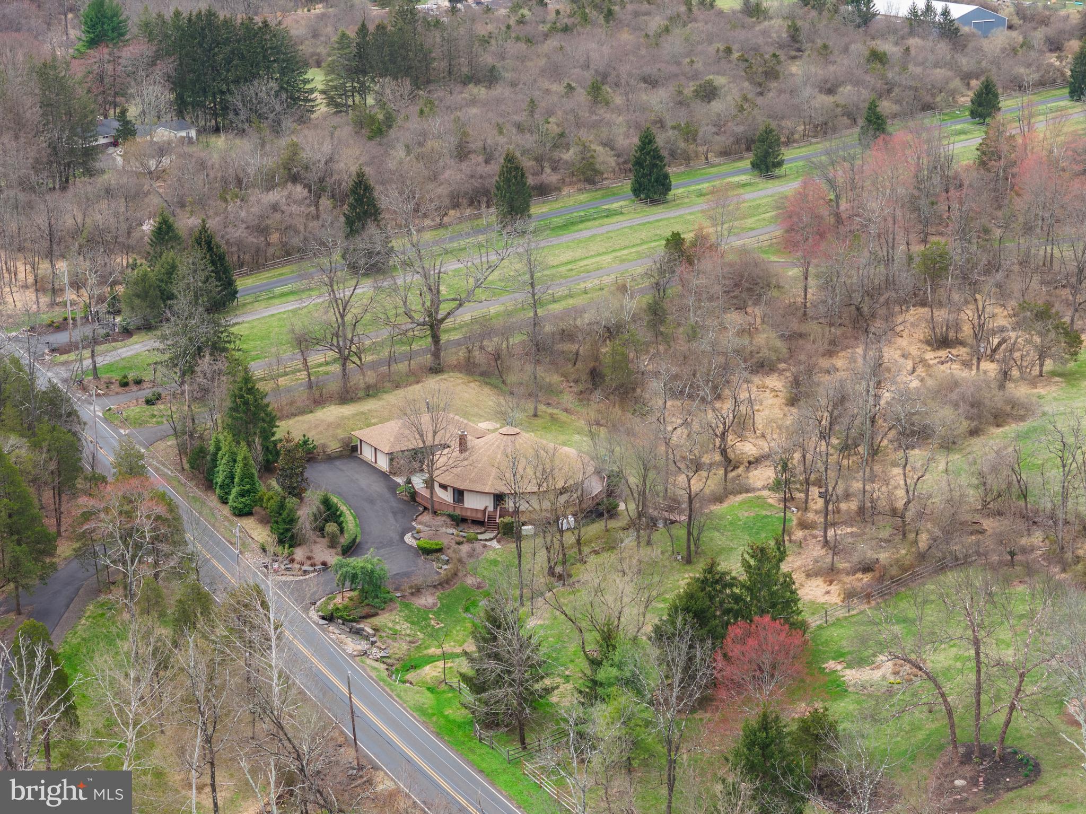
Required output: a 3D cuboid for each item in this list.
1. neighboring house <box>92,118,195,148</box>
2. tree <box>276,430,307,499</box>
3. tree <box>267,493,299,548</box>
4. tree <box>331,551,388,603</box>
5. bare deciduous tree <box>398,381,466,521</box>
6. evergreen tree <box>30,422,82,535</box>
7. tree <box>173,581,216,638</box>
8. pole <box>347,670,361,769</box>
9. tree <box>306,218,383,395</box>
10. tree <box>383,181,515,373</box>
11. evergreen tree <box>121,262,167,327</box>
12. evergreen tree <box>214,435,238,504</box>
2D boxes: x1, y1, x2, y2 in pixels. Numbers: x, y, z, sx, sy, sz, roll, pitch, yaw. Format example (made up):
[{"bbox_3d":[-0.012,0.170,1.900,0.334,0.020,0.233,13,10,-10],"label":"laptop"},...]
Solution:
[{"bbox_3d":[-82.052,-56.651,449.683,21.500,5.300,12.000,-9,19,-29],"label":"neighboring house"},{"bbox_3d":[-27.269,6.125,237.716,3.490,7.250,3.490,-2,17,-7],"label":"tree"},{"bbox_3d":[-26.280,11.354,223.235,3.190,5.580,3.190,-2,17,-7],"label":"tree"},{"bbox_3d":[-17.530,16.040,209.860,5.400,4.400,5.000,0,17,0],"label":"tree"},{"bbox_3d":[-12.110,4.640,239.230,7.490,15.060,7.110,0,17,0],"label":"bare deciduous tree"},{"bbox_3d":[-49.984,7.391,224.933,5.300,12.200,5.300,-4,17,-13],"label":"evergreen tree"},{"bbox_3d":[-31.560,18.320,198.550,3.900,6.000,3.900,0,17,0],"label":"tree"},{"bbox_3d":[-15.940,26.380,184.740,0.320,8.880,0.320,-3,17,1],"label":"pole"},{"bbox_3d":[-25.010,-12.130,277.140,9.850,23.300,9.360,0,17,0],"label":"tree"},{"bbox_3d":[-12.370,-17.140,289.760,17.470,25.620,15.720,0,17,0],"label":"tree"},{"bbox_3d":[-56.100,-15.898,307.863,6.430,9.000,6.430,-3,17,-10],"label":"evergreen tree"},{"bbox_3d":[-35.820,6.680,248.190,2.880,7.980,2.880,0,17,0],"label":"evergreen tree"}]

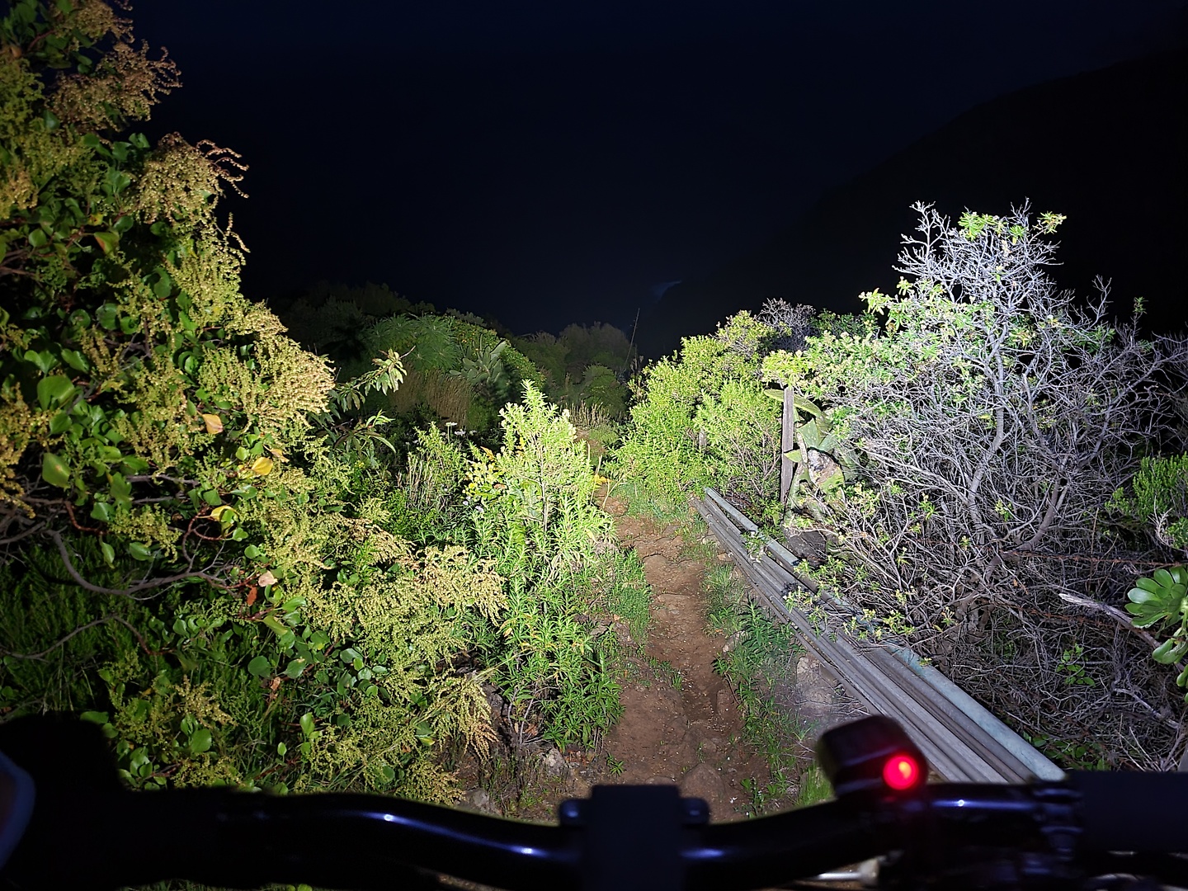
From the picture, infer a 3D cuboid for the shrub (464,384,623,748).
[{"bbox_3d":[-0.200,0.530,3.850,0.660,1.500,0.720,-1,21,0],"label":"shrub"}]

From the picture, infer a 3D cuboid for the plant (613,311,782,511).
[{"bbox_3d":[1.190,-0.430,10.500,2.000,2.200,1.800,-1,21,0],"label":"plant"}]

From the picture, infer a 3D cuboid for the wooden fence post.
[{"bbox_3d":[2.040,0.045,9.400,0.110,1.400,0.110,-1,21,0],"label":"wooden fence post"}]

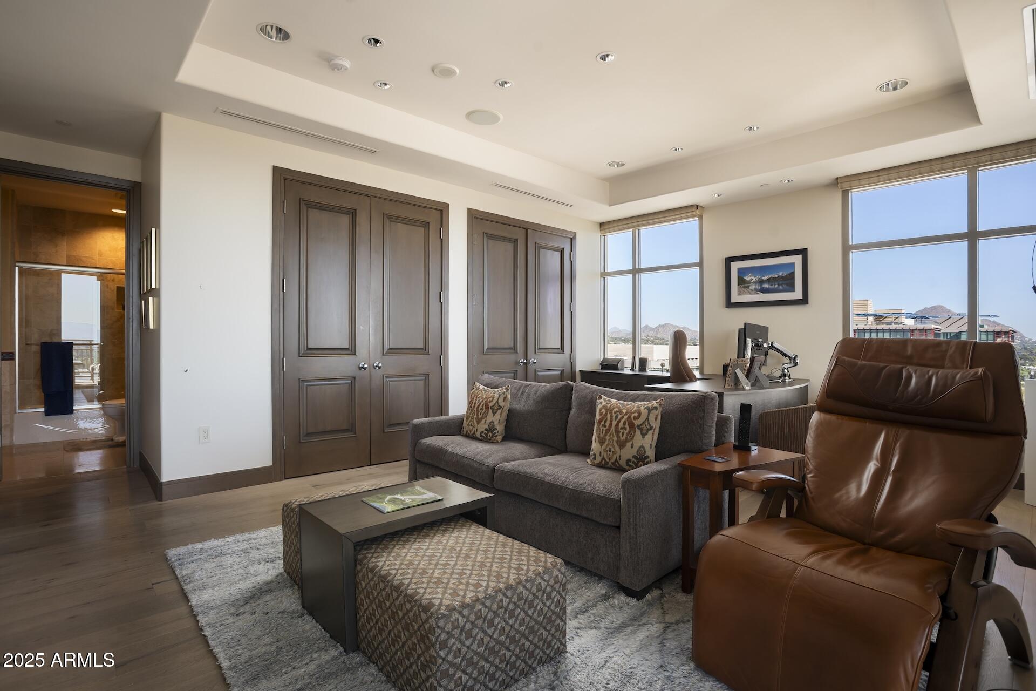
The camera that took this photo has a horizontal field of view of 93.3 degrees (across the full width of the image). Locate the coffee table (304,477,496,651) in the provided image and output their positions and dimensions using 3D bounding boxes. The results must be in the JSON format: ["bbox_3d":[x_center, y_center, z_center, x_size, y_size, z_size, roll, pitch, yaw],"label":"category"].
[{"bbox_3d":[-0.504,0.871,2.097,0.675,0.420,0.415,0,0,-41],"label":"coffee table"}]

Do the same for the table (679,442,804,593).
[{"bbox_3d":[0.998,0.804,2.254,0.620,0.580,0.380,0,0,-39],"label":"table"}]

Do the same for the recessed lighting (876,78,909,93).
[{"bbox_3d":[2.769,-1.930,3.619,0.190,0.040,0.190,0,0,0],"label":"recessed lighting"}]

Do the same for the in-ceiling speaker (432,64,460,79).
[{"bbox_3d":[-0.501,-1.898,3.401,0.185,0.050,0.185,0,0,0],"label":"in-ceiling speaker"}]

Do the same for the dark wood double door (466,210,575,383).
[{"bbox_3d":[0.103,-0.172,5.697,1.620,2.530,0.100,0,0,-40],"label":"dark wood double door"}]

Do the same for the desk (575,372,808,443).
[{"bbox_3d":[1.297,0.709,4.894,2.600,0.770,2.200,0,0,41],"label":"desk"}]

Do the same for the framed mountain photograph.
[{"bbox_3d":[2.627,-0.704,5.221,0.820,0.570,0.035,0,0,41],"label":"framed mountain photograph"}]

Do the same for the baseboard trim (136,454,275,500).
[{"bbox_3d":[-2.649,1.030,4.175,0.760,0.135,1.250,0,0,-40],"label":"baseboard trim"}]

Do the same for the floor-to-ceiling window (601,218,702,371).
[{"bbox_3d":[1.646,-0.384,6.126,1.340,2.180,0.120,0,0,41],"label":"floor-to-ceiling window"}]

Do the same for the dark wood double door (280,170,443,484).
[{"bbox_3d":[-1.343,-0.174,4.483,1.620,2.530,0.100,0,0,-40],"label":"dark wood double door"}]

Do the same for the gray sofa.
[{"bbox_3d":[0.181,0.658,3.157,0.900,0.870,2.050,0,0,-40],"label":"gray sofa"}]

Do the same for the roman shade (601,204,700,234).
[{"bbox_3d":[1.602,-1.556,6.115,1.340,0.180,0.120,0,0,41],"label":"roman shade"}]

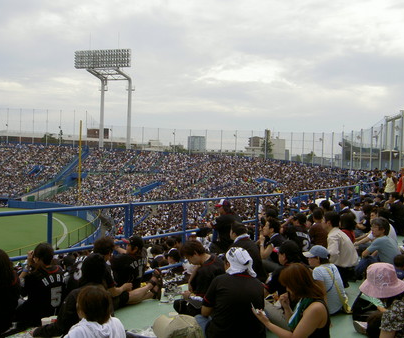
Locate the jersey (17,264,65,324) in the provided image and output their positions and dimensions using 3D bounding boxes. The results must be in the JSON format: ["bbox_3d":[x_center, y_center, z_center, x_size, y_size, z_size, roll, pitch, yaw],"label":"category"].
[{"bbox_3d":[-1.587,1.249,4.400,0.300,0.590,0.450,2,0,41],"label":"jersey"}]

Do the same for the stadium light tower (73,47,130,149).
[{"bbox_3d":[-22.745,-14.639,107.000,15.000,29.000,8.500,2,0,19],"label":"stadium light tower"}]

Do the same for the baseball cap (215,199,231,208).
[{"bbox_3d":[0.340,0.551,7.000,0.260,0.140,0.180,2,0,12],"label":"baseball cap"}]

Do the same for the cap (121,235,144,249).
[{"bbox_3d":[-0.817,0.853,5.200,0.260,0.140,0.180,2,0,7],"label":"cap"}]

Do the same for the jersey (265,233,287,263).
[{"bbox_3d":[1.117,1.198,6.500,0.300,0.540,0.430,2,0,25],"label":"jersey"}]

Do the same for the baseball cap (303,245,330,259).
[{"bbox_3d":[1.191,0.861,4.600,0.270,0.130,0.180,2,0,21],"label":"baseball cap"}]

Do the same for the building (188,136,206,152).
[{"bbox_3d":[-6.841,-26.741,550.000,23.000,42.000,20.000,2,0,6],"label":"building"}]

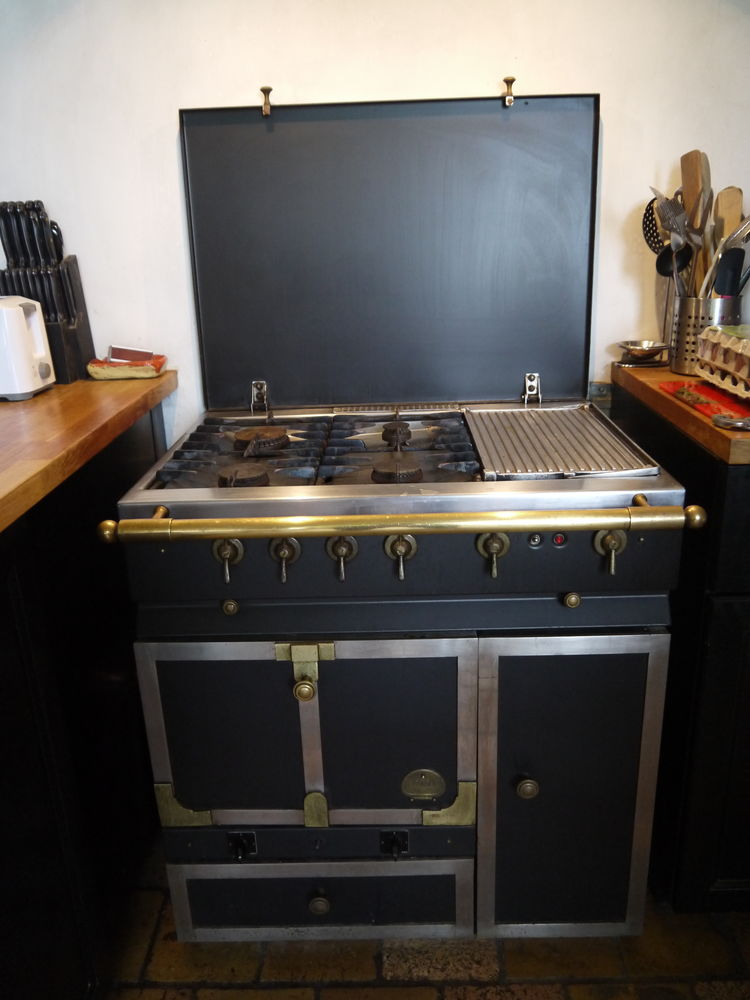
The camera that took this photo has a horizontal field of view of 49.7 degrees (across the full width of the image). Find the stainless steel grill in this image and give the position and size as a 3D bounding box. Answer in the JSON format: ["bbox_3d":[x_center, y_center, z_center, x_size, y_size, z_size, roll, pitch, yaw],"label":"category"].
[{"bbox_3d":[0.333,-0.121,1.575,0.289,0.021,0.496,-1,19,2],"label":"stainless steel grill"}]

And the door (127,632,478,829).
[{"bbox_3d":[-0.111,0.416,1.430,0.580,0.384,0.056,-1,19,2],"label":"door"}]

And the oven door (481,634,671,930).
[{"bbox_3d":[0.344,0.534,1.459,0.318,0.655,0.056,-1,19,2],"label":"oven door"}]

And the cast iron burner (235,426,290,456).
[{"bbox_3d":[-0.218,-0.115,1.571,0.106,0.026,0.106,-1,20,2],"label":"cast iron burner"}]

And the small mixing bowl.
[{"bbox_3d":[0.612,-0.337,1.847,0.113,0.035,0.113,-1,19,2],"label":"small mixing bowl"}]

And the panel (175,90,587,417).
[{"bbox_3d":[0.037,-0.499,1.695,0.827,0.602,0.042,-1,16,2],"label":"panel"}]

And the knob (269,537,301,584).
[{"bbox_3d":[-0.134,0.091,1.208,0.046,0.074,0.028,-1,20,2],"label":"knob"}]

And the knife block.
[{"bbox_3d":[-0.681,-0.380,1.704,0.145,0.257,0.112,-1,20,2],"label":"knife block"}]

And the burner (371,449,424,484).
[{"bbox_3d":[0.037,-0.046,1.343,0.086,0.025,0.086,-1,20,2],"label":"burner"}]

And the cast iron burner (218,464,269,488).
[{"bbox_3d":[-0.216,-0.036,1.338,0.085,0.025,0.085,-1,20,2],"label":"cast iron burner"}]

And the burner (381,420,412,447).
[{"bbox_3d":[0.047,-0.141,1.734,0.065,0.037,0.065,-1,19,2],"label":"burner"}]

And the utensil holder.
[{"bbox_3d":[0.663,-0.334,1.629,0.122,0.150,0.122,-1,20,2],"label":"utensil holder"}]

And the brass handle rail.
[{"bbox_3d":[0.037,0.025,1.240,0.907,0.035,0.104,-1,19,2],"label":"brass handle rail"}]

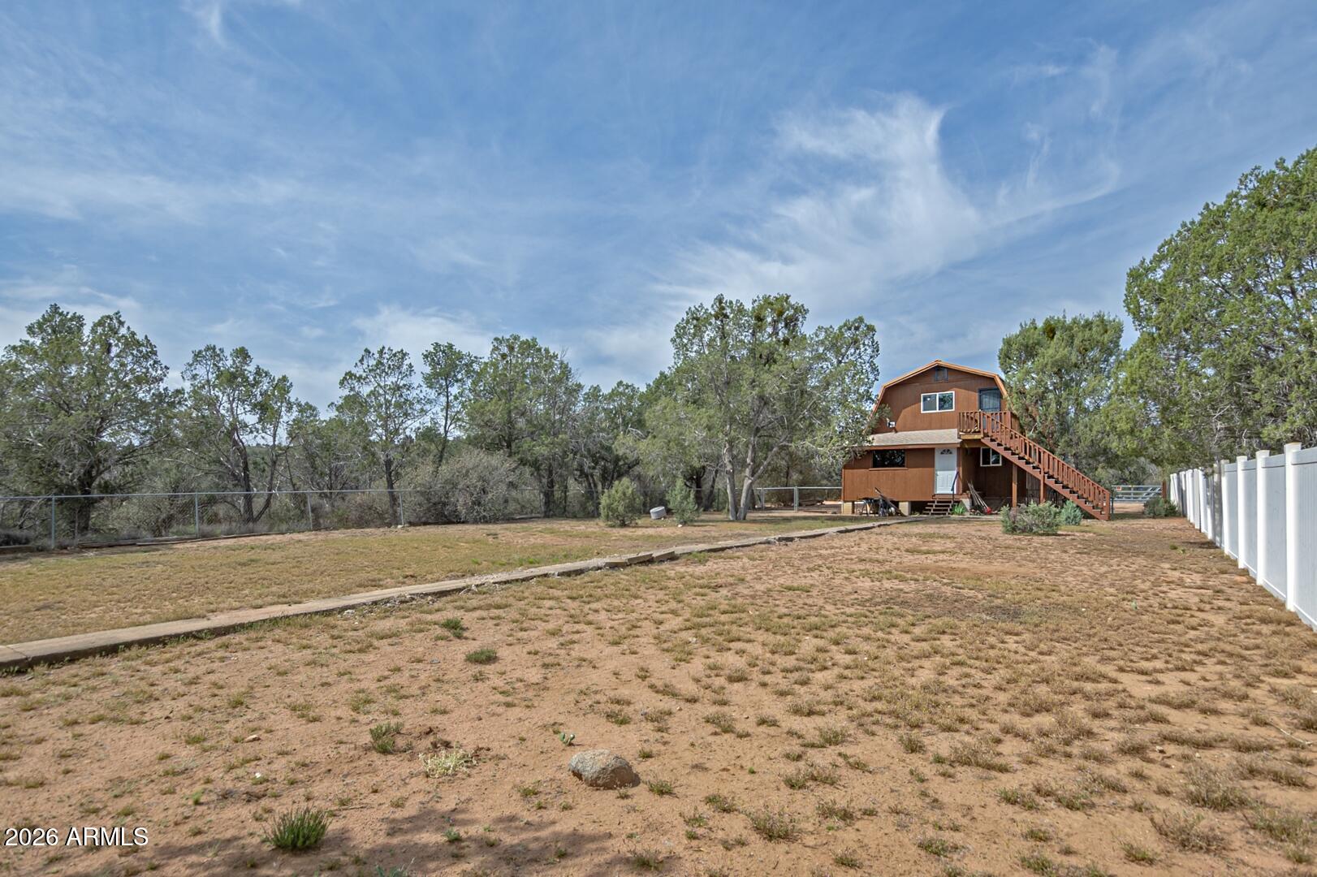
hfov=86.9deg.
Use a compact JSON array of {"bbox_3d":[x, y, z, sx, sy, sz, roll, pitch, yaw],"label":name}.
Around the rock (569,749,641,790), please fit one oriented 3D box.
[{"bbox_3d":[-0.275,1.635,3.480,0.330,0.145,0.240,-1,-3,9],"label":"rock"}]

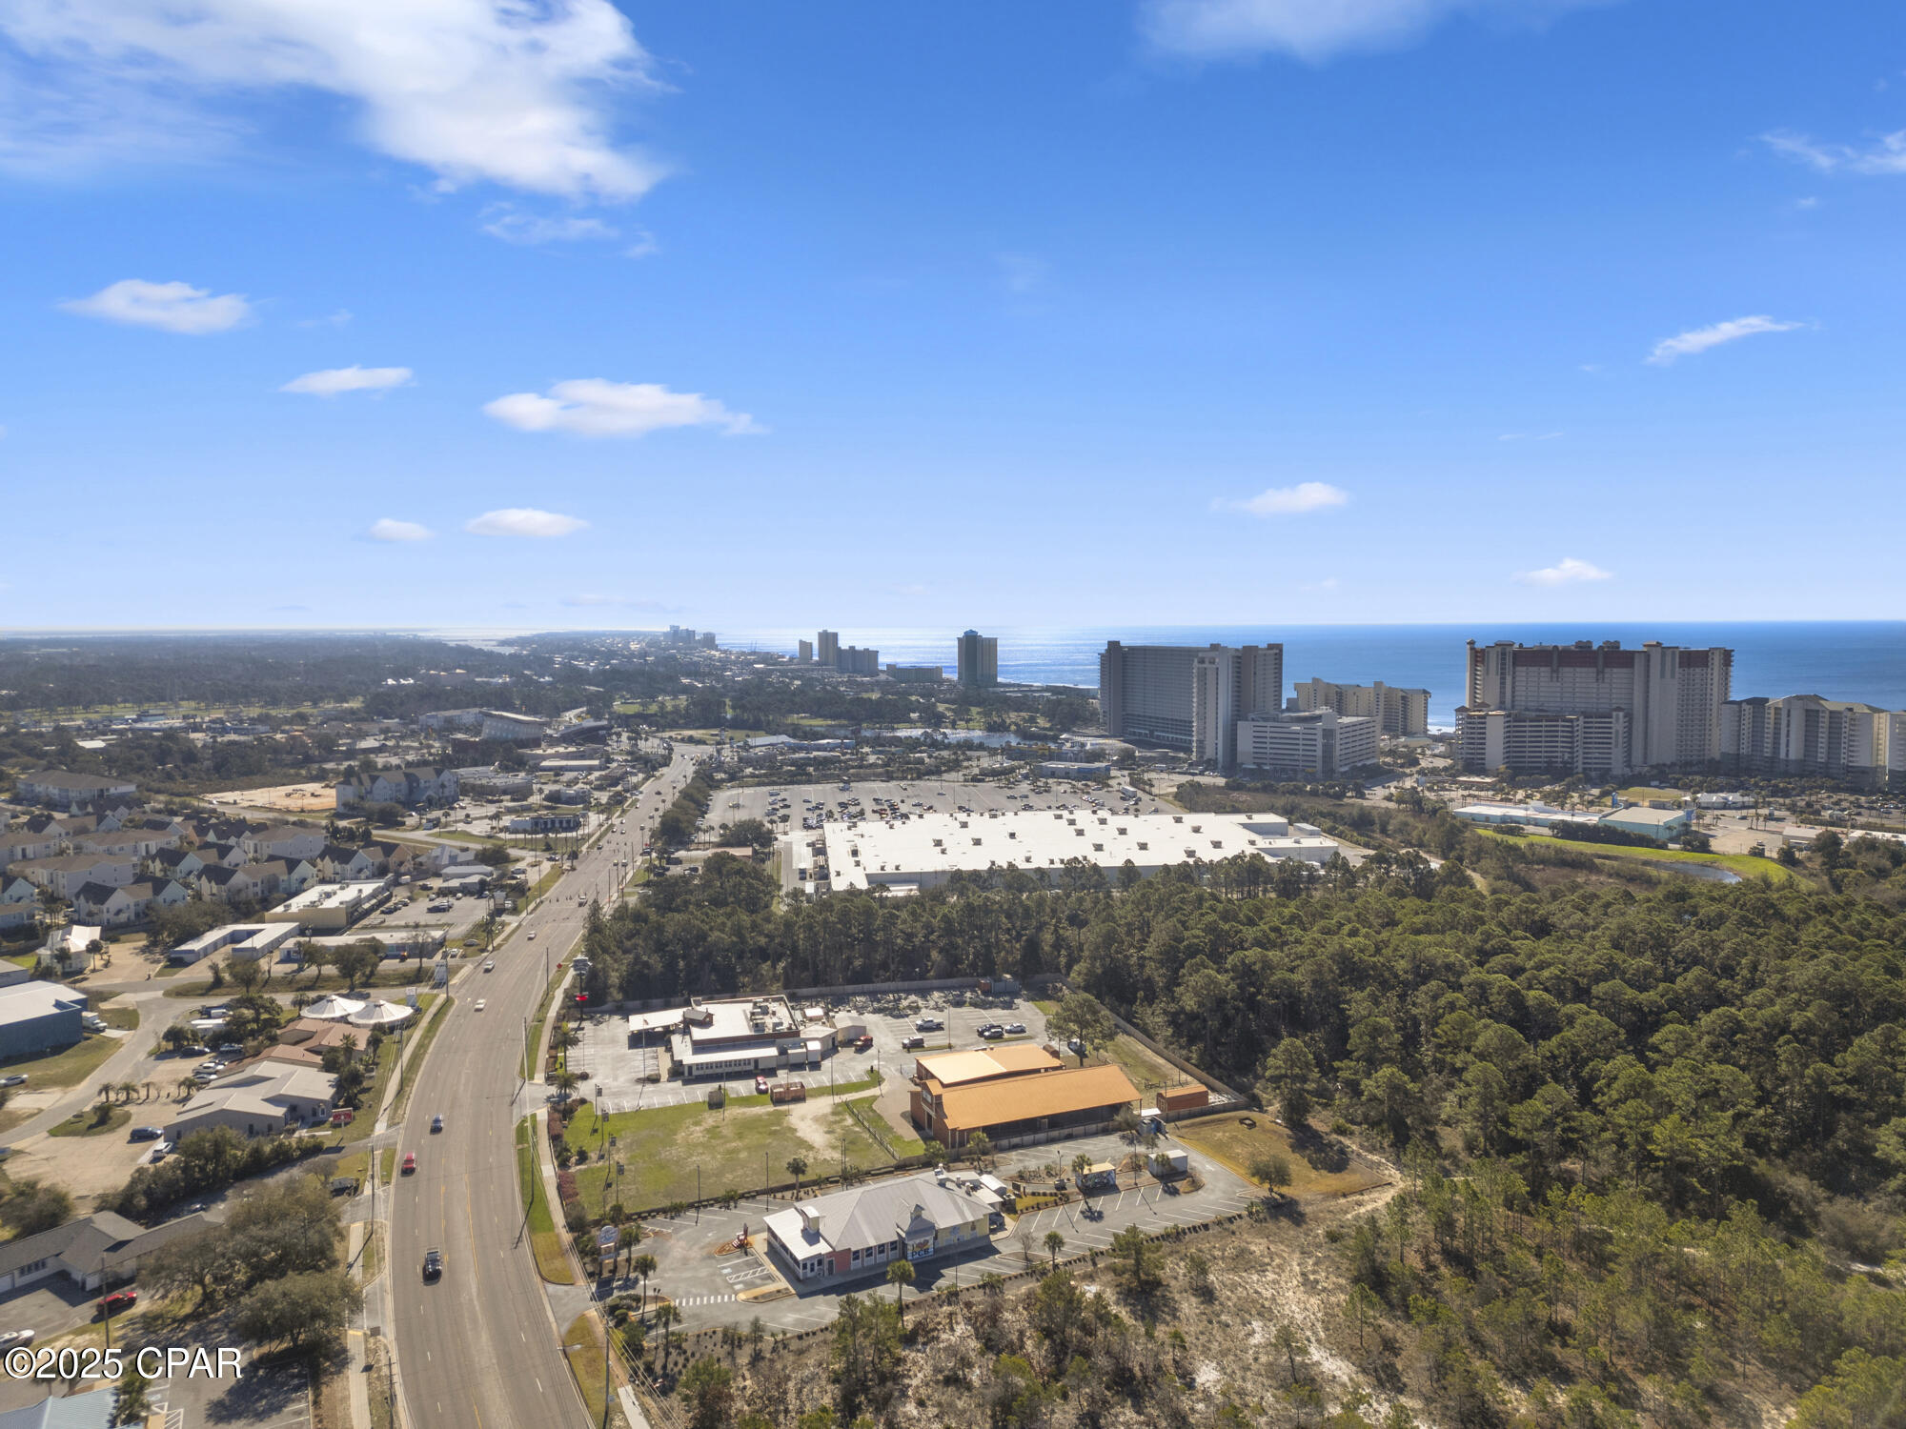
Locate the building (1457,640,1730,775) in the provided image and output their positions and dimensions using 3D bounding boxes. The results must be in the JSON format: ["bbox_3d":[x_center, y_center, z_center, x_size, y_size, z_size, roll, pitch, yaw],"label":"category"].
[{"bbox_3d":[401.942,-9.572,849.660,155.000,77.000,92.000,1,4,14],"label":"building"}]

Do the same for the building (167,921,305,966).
[{"bbox_3d":[-204.537,65.037,378.451,24.500,3.600,31.500,-1,4,-4],"label":"building"}]

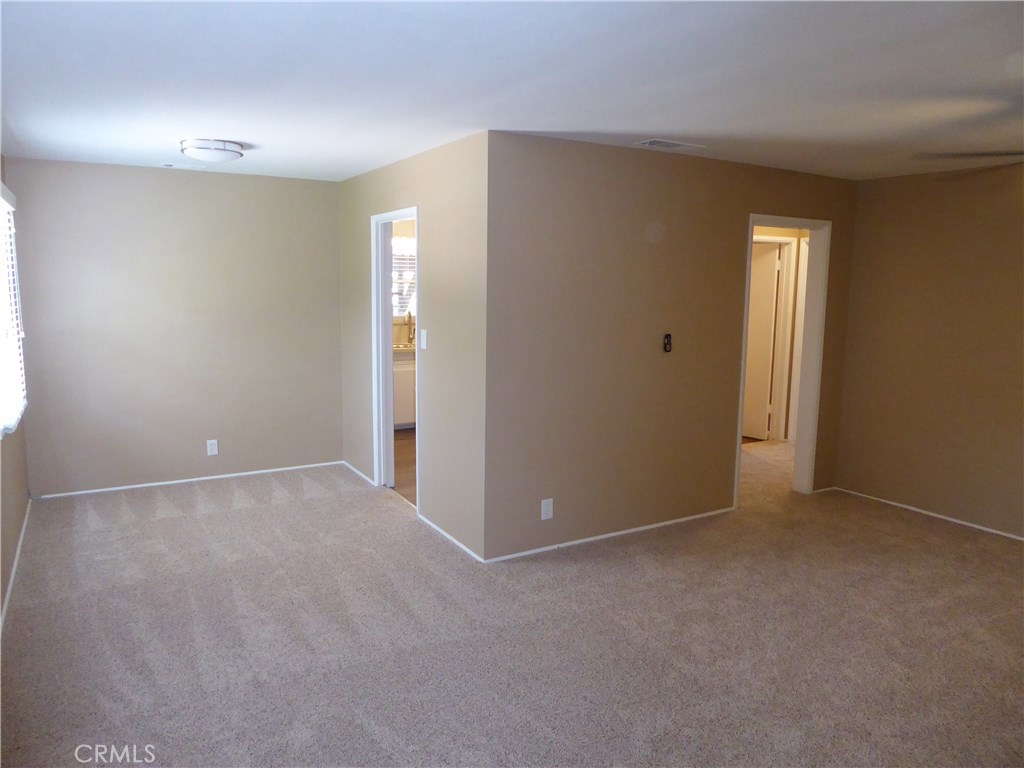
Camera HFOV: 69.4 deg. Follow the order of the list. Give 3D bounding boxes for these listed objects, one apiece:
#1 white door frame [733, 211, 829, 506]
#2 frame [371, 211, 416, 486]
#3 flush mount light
[{"bbox_3d":[1.994,-0.161,5.561,0.890,2.115,0.150,-4,9,-31],"label":"white door frame"},{"bbox_3d":[-0.805,-0.180,5.425,0.150,2.110,0.870,-4,9,-31],"label":"frame"},{"bbox_3d":[-1.822,-1.414,4.506,0.360,0.100,0.360,-4,9,-31],"label":"flush mount light"}]

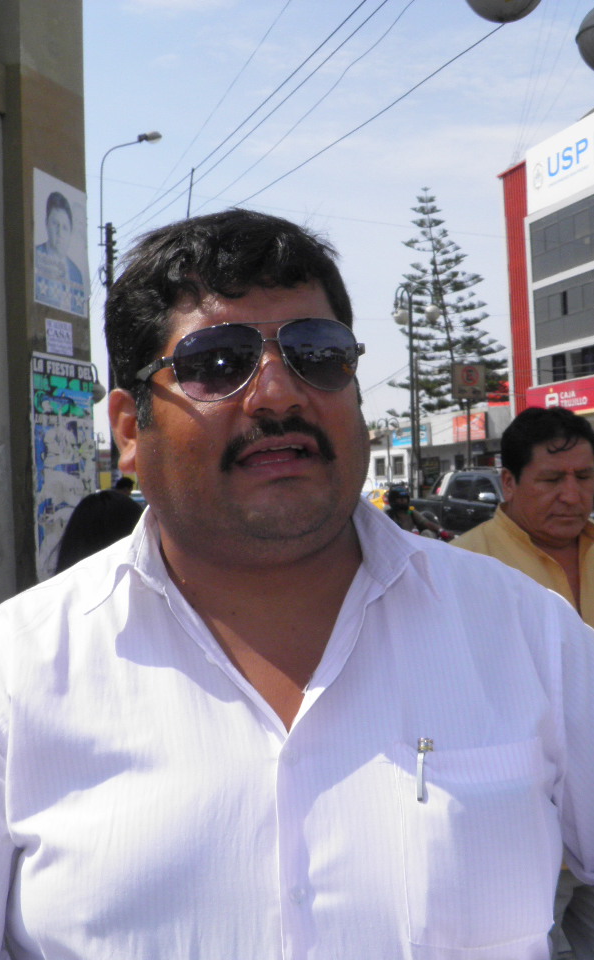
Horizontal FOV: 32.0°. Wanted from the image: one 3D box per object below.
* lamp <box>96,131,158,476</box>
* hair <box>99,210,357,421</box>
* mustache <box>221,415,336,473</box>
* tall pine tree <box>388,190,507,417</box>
[{"bbox_3d":[-3.597,-2.962,23.500,1.500,9.800,0.360,-2,-1,-21],"label":"lamp"},{"bbox_3d":[-0.053,-0.123,0.830,0.190,0.185,0.210,-4,-4,-17],"label":"hair"},{"bbox_3d":[-0.012,-0.025,0.735,0.084,0.037,0.030,-4,-4,-17],"label":"mustache"},{"bbox_3d":[8.952,-7.755,62.000,7.200,19.200,7.200,-2,-1,0],"label":"tall pine tree"}]

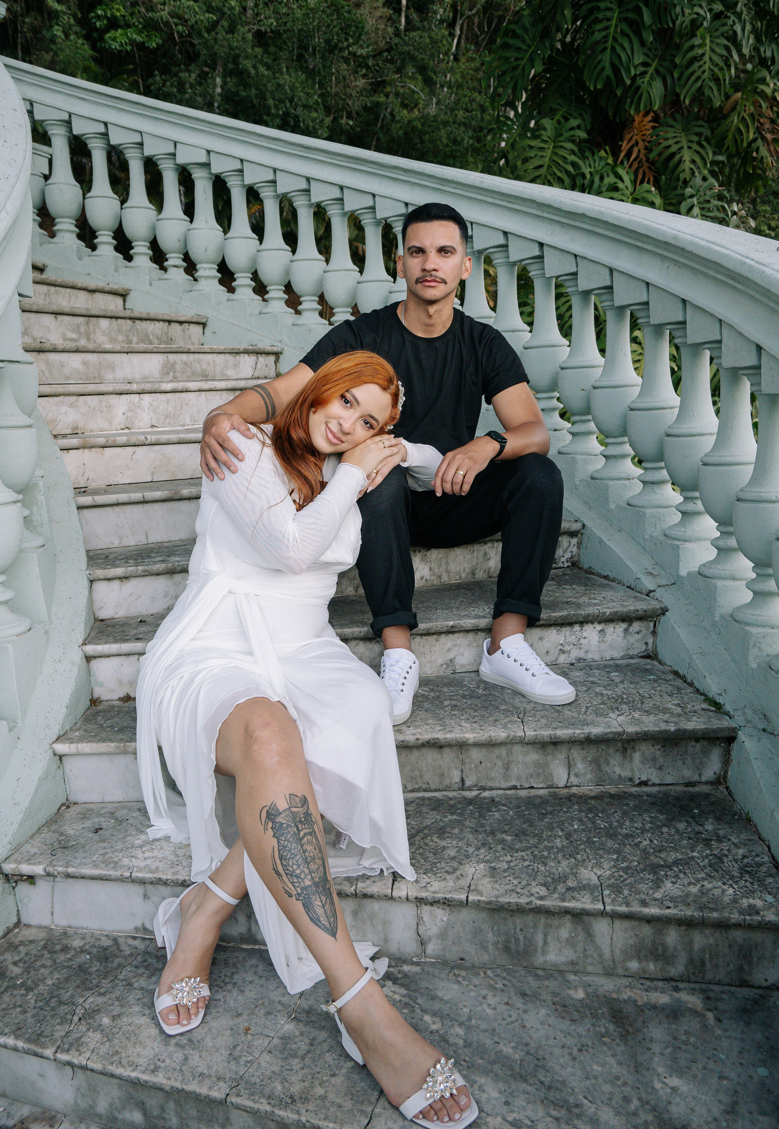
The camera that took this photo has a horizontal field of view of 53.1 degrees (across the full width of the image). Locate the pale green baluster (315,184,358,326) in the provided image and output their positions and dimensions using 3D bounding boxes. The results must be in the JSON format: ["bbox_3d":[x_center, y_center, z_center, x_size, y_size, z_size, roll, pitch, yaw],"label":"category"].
[{"bbox_3d":[-0.215,-1.346,3.473,0.171,0.641,0.171,-2,12,0],"label":"pale green baluster"}]

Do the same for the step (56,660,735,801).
[{"bbox_3d":[0.016,0.413,1.961,1.520,0.162,0.435,-2,13,0],"label":"step"}]

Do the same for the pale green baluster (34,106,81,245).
[{"bbox_3d":[-1.563,-1.851,3.726,0.171,0.641,0.171,-2,12,-1],"label":"pale green baluster"}]

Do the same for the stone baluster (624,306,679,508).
[{"bbox_3d":[0.835,-0.499,2.437,0.170,0.630,0.170,-6,13,-16],"label":"stone baluster"}]

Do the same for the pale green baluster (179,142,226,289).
[{"bbox_3d":[-0.875,-1.629,3.699,0.171,0.641,0.171,2,13,16],"label":"pale green baluster"}]

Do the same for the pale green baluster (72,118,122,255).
[{"bbox_3d":[-1.521,-1.981,4.103,0.177,0.693,0.177,0,12,10],"label":"pale green baluster"}]

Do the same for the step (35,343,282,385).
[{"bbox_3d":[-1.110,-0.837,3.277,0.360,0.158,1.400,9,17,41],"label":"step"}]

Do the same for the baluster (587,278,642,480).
[{"bbox_3d":[0.751,-0.585,2.554,0.177,0.601,0.177,-7,13,-21],"label":"baluster"}]

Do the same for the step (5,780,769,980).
[{"bbox_3d":[0.018,0.645,1.698,1.585,0.164,0.465,0,12,10],"label":"step"}]

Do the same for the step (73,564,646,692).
[{"bbox_3d":[-0.048,0.193,2.177,1.498,0.156,0.476,-4,13,-9],"label":"step"}]

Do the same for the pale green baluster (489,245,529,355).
[{"bbox_3d":[0.448,-0.904,2.940,0.171,0.613,0.171,-11,15,-34],"label":"pale green baluster"}]

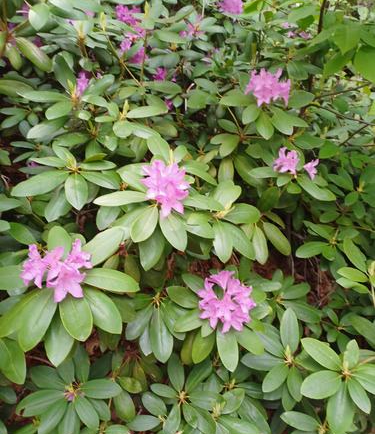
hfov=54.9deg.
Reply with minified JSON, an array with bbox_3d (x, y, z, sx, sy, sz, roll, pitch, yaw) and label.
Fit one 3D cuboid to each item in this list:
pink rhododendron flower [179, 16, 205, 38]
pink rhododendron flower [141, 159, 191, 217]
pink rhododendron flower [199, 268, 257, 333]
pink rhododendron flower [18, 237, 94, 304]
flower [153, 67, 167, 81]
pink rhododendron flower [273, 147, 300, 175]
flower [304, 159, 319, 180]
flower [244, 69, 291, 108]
[{"bbox_3d":[0.026,-0.976,1.850,0.123,0.104,0.111,0,36,1],"label":"pink rhododendron flower"},{"bbox_3d":[-0.057,-0.073,0.930,0.129,0.135,0.116,-2,36,-3],"label":"pink rhododendron flower"},{"bbox_3d":[0.091,0.192,0.820,0.132,0.132,0.118,6,36,8],"label":"pink rhododendron flower"},{"bbox_3d":[-0.261,0.109,0.720,0.144,0.122,0.115,-16,39,-21],"label":"pink rhododendron flower"},{"bbox_3d":[-0.128,-0.651,1.650,0.064,0.064,0.058,-3,36,-3],"label":"flower"},{"bbox_3d":[0.321,-0.180,1.170,0.091,0.086,0.082,10,37,14],"label":"pink rhododendron flower"},{"bbox_3d":[0.402,-0.154,1.170,0.045,0.054,0.045,29,45,34],"label":"flower"},{"bbox_3d":[0.277,-0.448,1.250,0.159,0.135,0.127,7,37,10],"label":"flower"}]

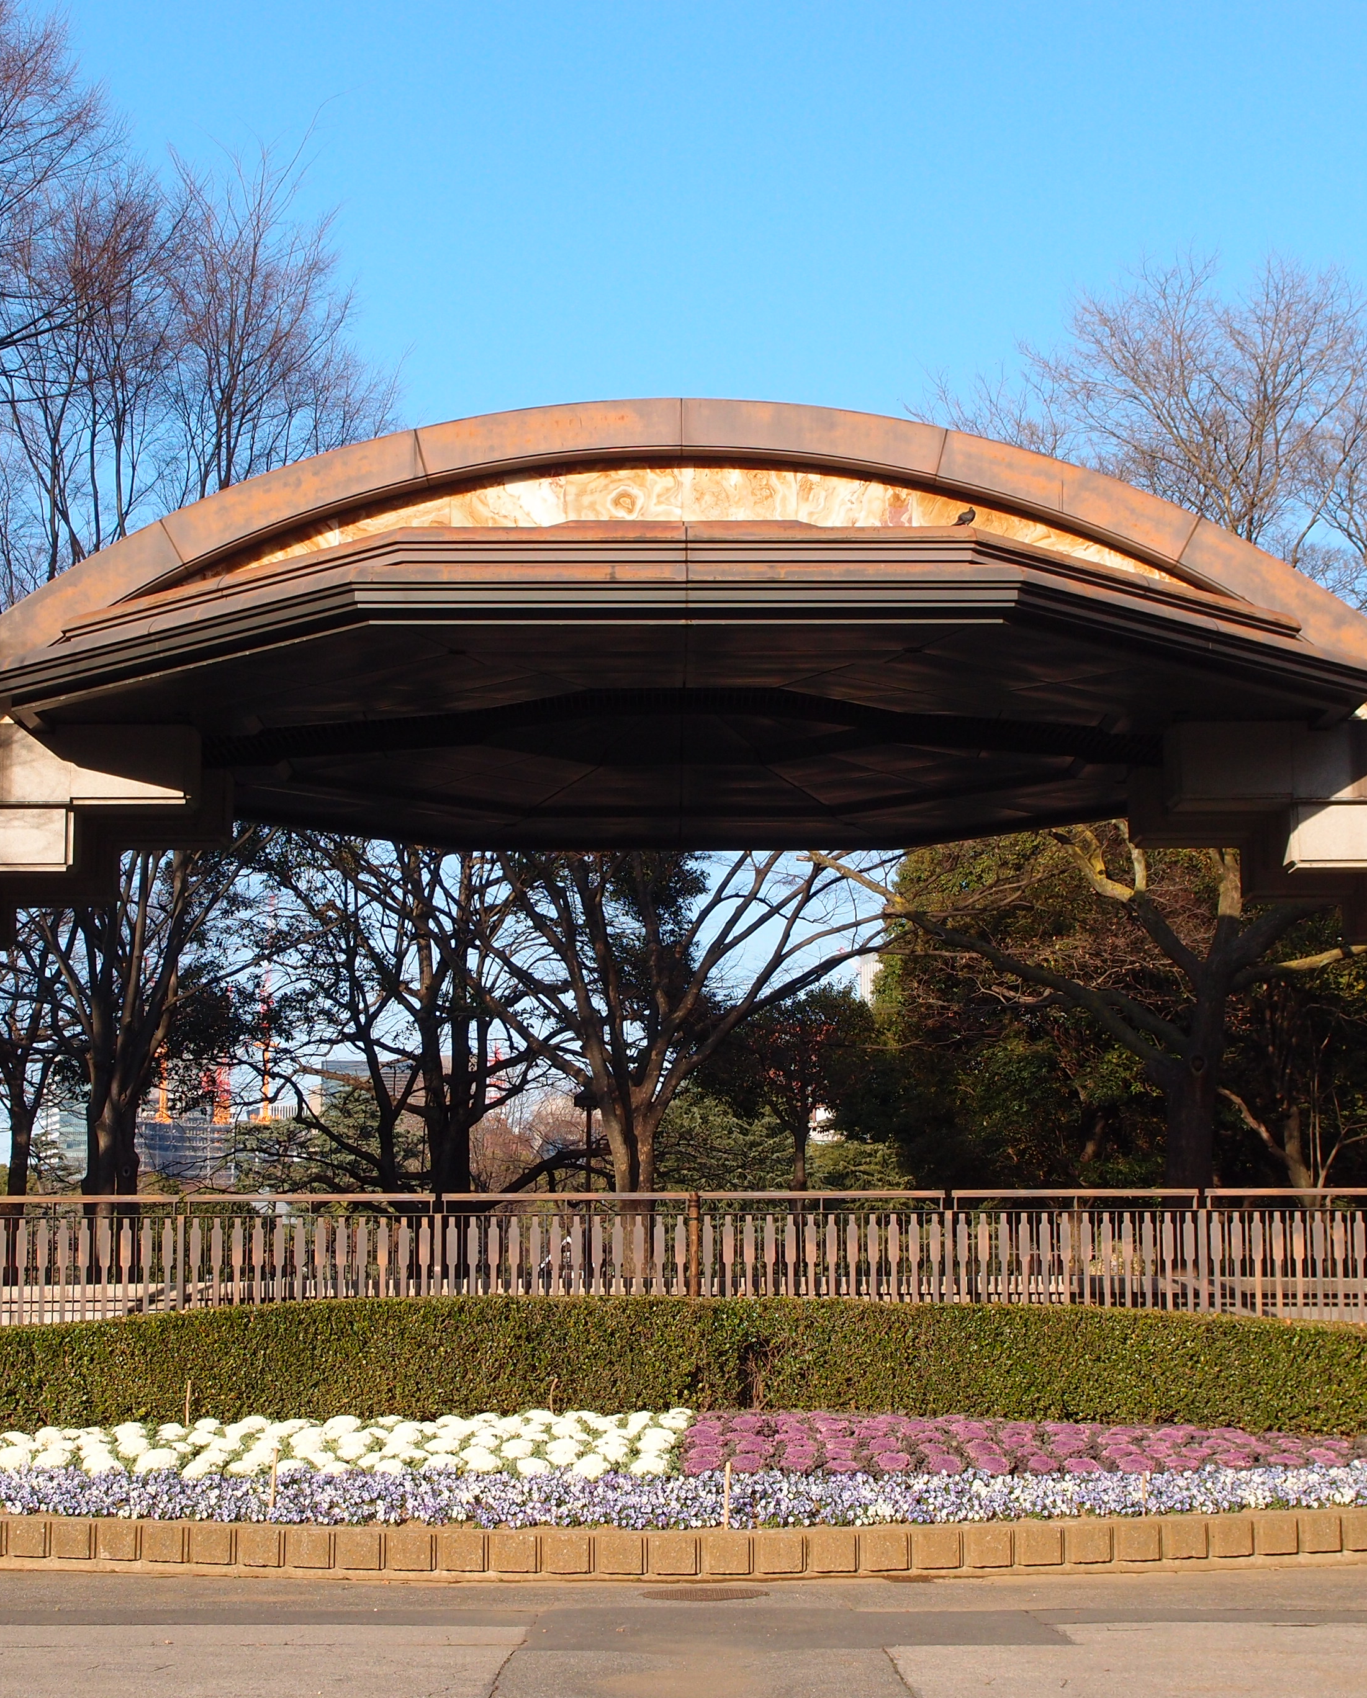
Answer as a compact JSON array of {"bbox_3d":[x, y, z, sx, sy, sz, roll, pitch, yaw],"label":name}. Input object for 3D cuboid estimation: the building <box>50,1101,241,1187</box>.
[{"bbox_3d":[-200.642,127.818,1117.990,70.000,65.500,50.000,1,-8,-10],"label":"building"}]

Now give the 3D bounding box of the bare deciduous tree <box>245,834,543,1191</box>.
[{"bbox_3d":[-3.624,1.332,38.171,5.000,9.400,5.000,0,-8,0],"label":"bare deciduous tree"}]

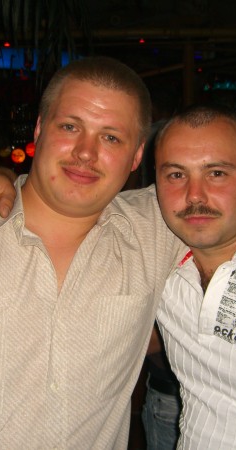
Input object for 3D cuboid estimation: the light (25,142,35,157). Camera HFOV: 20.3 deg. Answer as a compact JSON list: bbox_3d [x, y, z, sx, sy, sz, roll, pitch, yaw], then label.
[{"bbox_3d":[-0.517,-0.457,4.000,0.086,0.088,0.050,-1,4,-7],"label":"light"}]

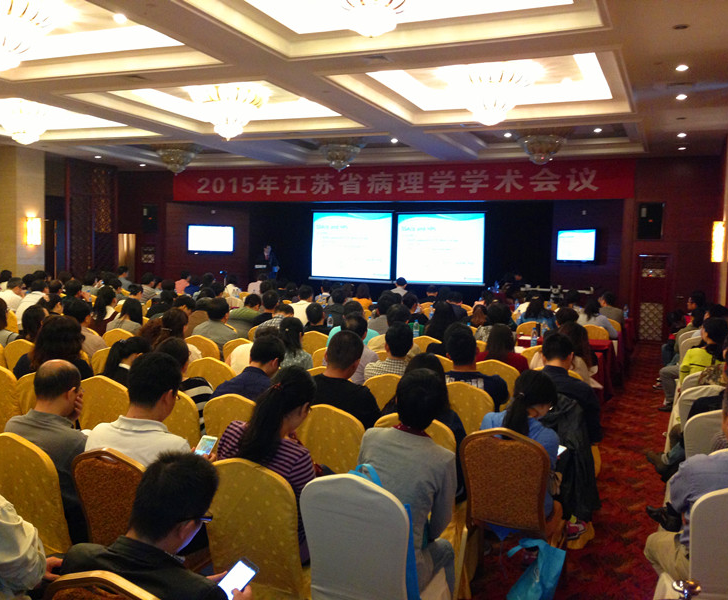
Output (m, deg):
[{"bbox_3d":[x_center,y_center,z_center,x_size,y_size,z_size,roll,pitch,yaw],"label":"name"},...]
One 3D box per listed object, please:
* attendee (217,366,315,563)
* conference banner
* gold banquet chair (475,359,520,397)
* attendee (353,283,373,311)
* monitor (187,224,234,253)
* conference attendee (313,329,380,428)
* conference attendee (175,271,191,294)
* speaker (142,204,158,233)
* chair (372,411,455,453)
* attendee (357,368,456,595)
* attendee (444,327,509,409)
[{"bbox_3d":[-0.356,0.929,3.524,0.500,1.250,0.740,3,3,22],"label":"attendee"},{"bbox_3d":[0.288,-3.040,19.680,12.630,0.940,0.050,3,3,22],"label":"conference banner"},{"bbox_3d":[1.197,0.968,6.745,0.460,0.940,0.570,3,3,23],"label":"gold banquet chair"},{"bbox_3d":[0.082,0.426,12.795,0.480,1.320,0.780,3,3,23],"label":"attendee"},{"bbox_3d":[-4.611,-1.830,22.958,1.390,0.810,0.080,2,3,2],"label":"monitor"},{"bbox_3d":[-0.043,0.858,4.704,0.480,1.320,0.780,3,3,23],"label":"conference attendee"},{"bbox_3d":[-3.780,0.117,16.447,0.480,1.360,0.780,3,3,23],"label":"conference attendee"},{"bbox_3d":[-6.564,-2.506,23.449,0.480,0.820,0.300,3,3,20],"label":"speaker"},{"bbox_3d":[0.339,1.063,4.304,0.460,0.935,0.560,3,3,22],"label":"chair"},{"bbox_3d":[0.207,0.940,3.313,0.500,1.280,0.740,3,3,22],"label":"attendee"},{"bbox_3d":[0.727,0.814,5.466,0.520,1.336,0.780,2,3,18],"label":"attendee"}]

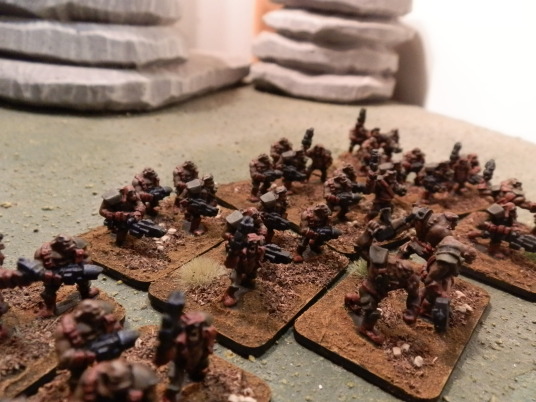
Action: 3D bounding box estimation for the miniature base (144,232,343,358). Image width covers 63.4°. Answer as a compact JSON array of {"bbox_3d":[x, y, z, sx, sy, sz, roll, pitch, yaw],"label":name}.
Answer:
[{"bbox_3d":[-0.002,0.019,0.111,0.032,0.003,0.050,18,25,28],"label":"miniature base"}]

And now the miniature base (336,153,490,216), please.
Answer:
[{"bbox_3d":[0.051,-0.006,0.154,0.042,0.003,0.033,-17,32,-34],"label":"miniature base"}]

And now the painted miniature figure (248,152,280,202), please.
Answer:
[{"bbox_3d":[-0.001,-0.009,0.157,0.011,0.017,0.011,-13,28,-38],"label":"painted miniature figure"}]

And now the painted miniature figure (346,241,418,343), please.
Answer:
[{"bbox_3d":[0.021,0.017,0.082,0.011,0.018,0.011,-18,33,-35],"label":"painted miniature figure"}]

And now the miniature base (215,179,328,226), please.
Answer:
[{"bbox_3d":[0.005,-0.003,0.167,0.050,0.003,0.032,-15,30,-42],"label":"miniature base"}]

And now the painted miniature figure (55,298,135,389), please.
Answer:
[{"bbox_3d":[-0.027,0.023,0.069,0.011,0.017,0.009,-18,33,-35],"label":"painted miniature figure"}]

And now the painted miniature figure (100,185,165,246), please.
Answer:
[{"bbox_3d":[-0.033,0.004,0.107,0.012,0.016,0.010,21,32,34],"label":"painted miniature figure"}]

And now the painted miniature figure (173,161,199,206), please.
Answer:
[{"bbox_3d":[-0.027,-0.006,0.143,0.011,0.016,0.011,-14,29,-41],"label":"painted miniature figure"}]

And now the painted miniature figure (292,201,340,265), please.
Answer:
[{"bbox_3d":[0.012,0.007,0.106,0.010,0.015,0.009,-18,33,-35],"label":"painted miniature figure"}]

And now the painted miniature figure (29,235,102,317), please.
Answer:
[{"bbox_3d":[-0.040,0.014,0.086,0.011,0.016,0.010,-18,33,-35],"label":"painted miniature figure"}]

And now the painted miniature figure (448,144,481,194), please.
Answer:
[{"bbox_3d":[0.084,-0.013,0.185,0.012,0.019,0.011,-11,28,-37],"label":"painted miniature figure"}]

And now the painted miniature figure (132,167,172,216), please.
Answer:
[{"bbox_3d":[-0.032,-0.003,0.122,0.009,0.015,0.009,-20,34,-37],"label":"painted miniature figure"}]

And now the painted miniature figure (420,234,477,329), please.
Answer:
[{"bbox_3d":[0.041,0.018,0.100,0.013,0.018,0.012,18,25,28],"label":"painted miniature figure"}]

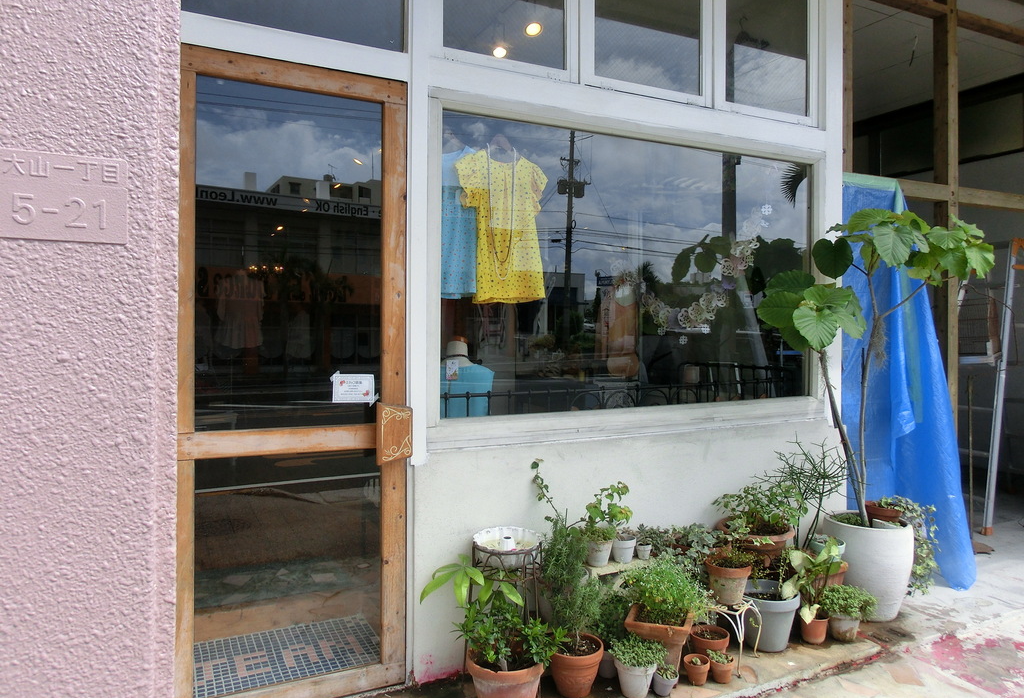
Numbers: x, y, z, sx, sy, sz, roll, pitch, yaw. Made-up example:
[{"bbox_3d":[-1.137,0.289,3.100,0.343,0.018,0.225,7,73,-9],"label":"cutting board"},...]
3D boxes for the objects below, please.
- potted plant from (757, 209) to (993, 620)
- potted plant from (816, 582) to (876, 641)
[{"bbox_3d":[1.532,0.295,3.010,1.000,1.747,0.747,0,1,-26],"label":"potted plant"},{"bbox_3d":[1.404,1.096,2.970,0.242,0.228,0.230,0,0,-27],"label":"potted plant"}]

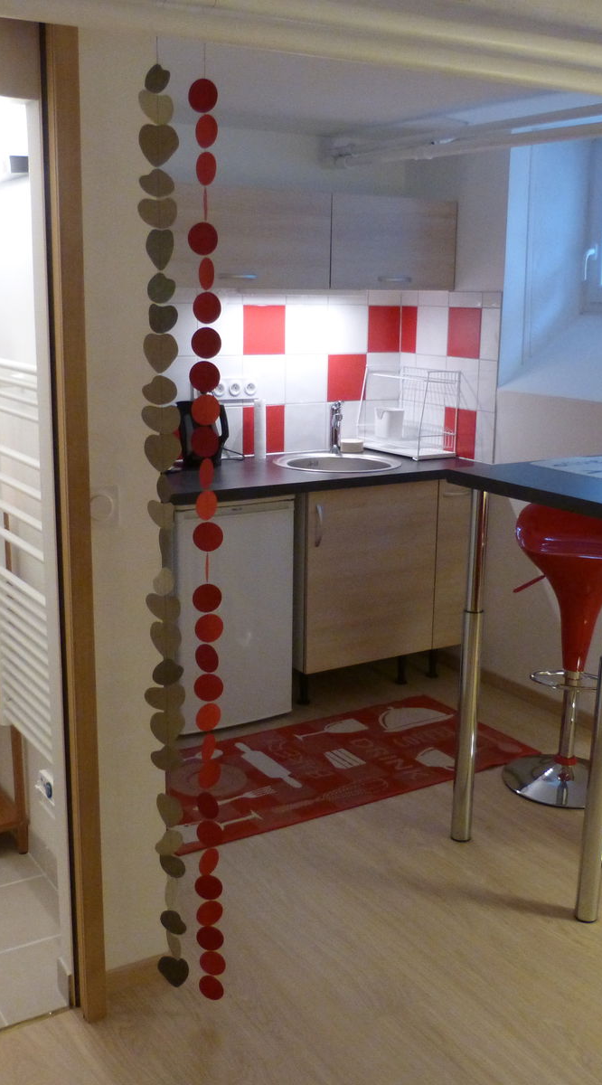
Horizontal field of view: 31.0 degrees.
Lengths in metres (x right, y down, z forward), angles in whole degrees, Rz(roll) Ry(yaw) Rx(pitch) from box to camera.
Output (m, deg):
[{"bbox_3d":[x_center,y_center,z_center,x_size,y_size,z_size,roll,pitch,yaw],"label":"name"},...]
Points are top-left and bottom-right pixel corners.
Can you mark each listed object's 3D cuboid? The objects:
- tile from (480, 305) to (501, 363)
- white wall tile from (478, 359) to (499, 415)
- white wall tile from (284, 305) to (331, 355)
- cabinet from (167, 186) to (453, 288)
[{"bbox_3d":[0.742,-0.811,4.245,0.010,0.200,0.115,-7,15,-32],"label":"tile"},{"bbox_3d":[0.739,-0.613,4.287,0.010,0.200,0.108,-7,15,-32],"label":"white wall tile"},{"bbox_3d":[0.024,-0.869,4.446,0.200,0.200,0.010,-7,15,-32],"label":"white wall tile"},{"bbox_3d":[-0.060,-1.160,4.199,1.389,0.344,0.355,-7,15,-30],"label":"cabinet"}]

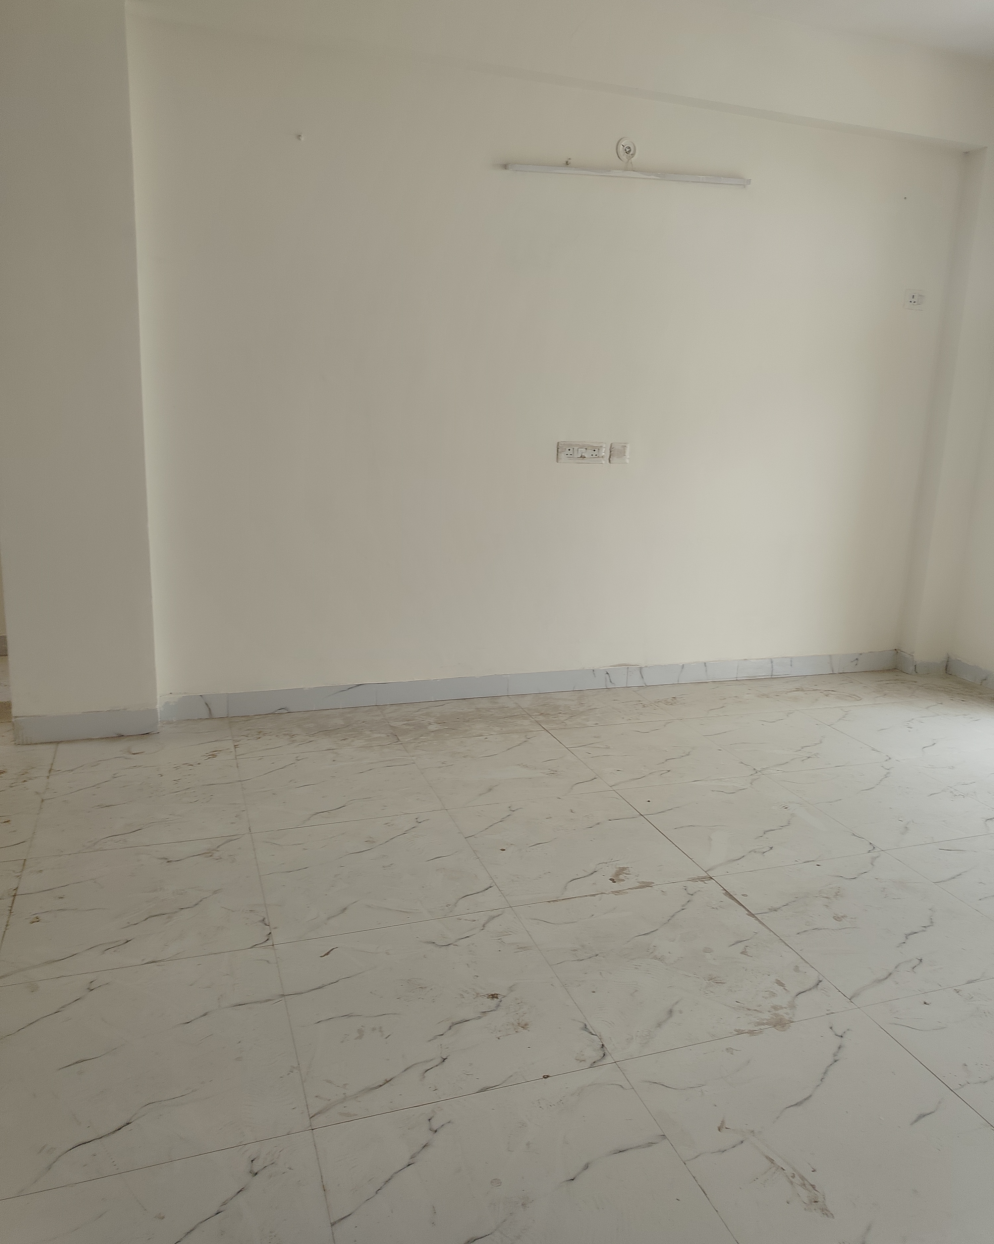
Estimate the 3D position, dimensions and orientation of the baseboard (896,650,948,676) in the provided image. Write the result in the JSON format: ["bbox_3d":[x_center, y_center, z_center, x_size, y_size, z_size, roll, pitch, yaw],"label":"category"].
[{"bbox_3d":[2.202,0.208,4.781,0.204,0.099,0.140,-2,14,-20],"label":"baseboard"}]

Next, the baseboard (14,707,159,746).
[{"bbox_3d":[-1.509,0.384,3.387,0.485,0.099,0.020,-2,14,-20],"label":"baseboard"}]

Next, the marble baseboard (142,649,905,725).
[{"bbox_3d":[0.381,0.267,4.211,3.630,0.099,0.020,-2,14,-20],"label":"marble baseboard"}]

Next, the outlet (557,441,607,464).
[{"bbox_3d":[0.367,-0.723,3.938,0.228,0.089,0.020,-2,14,-20],"label":"outlet"}]

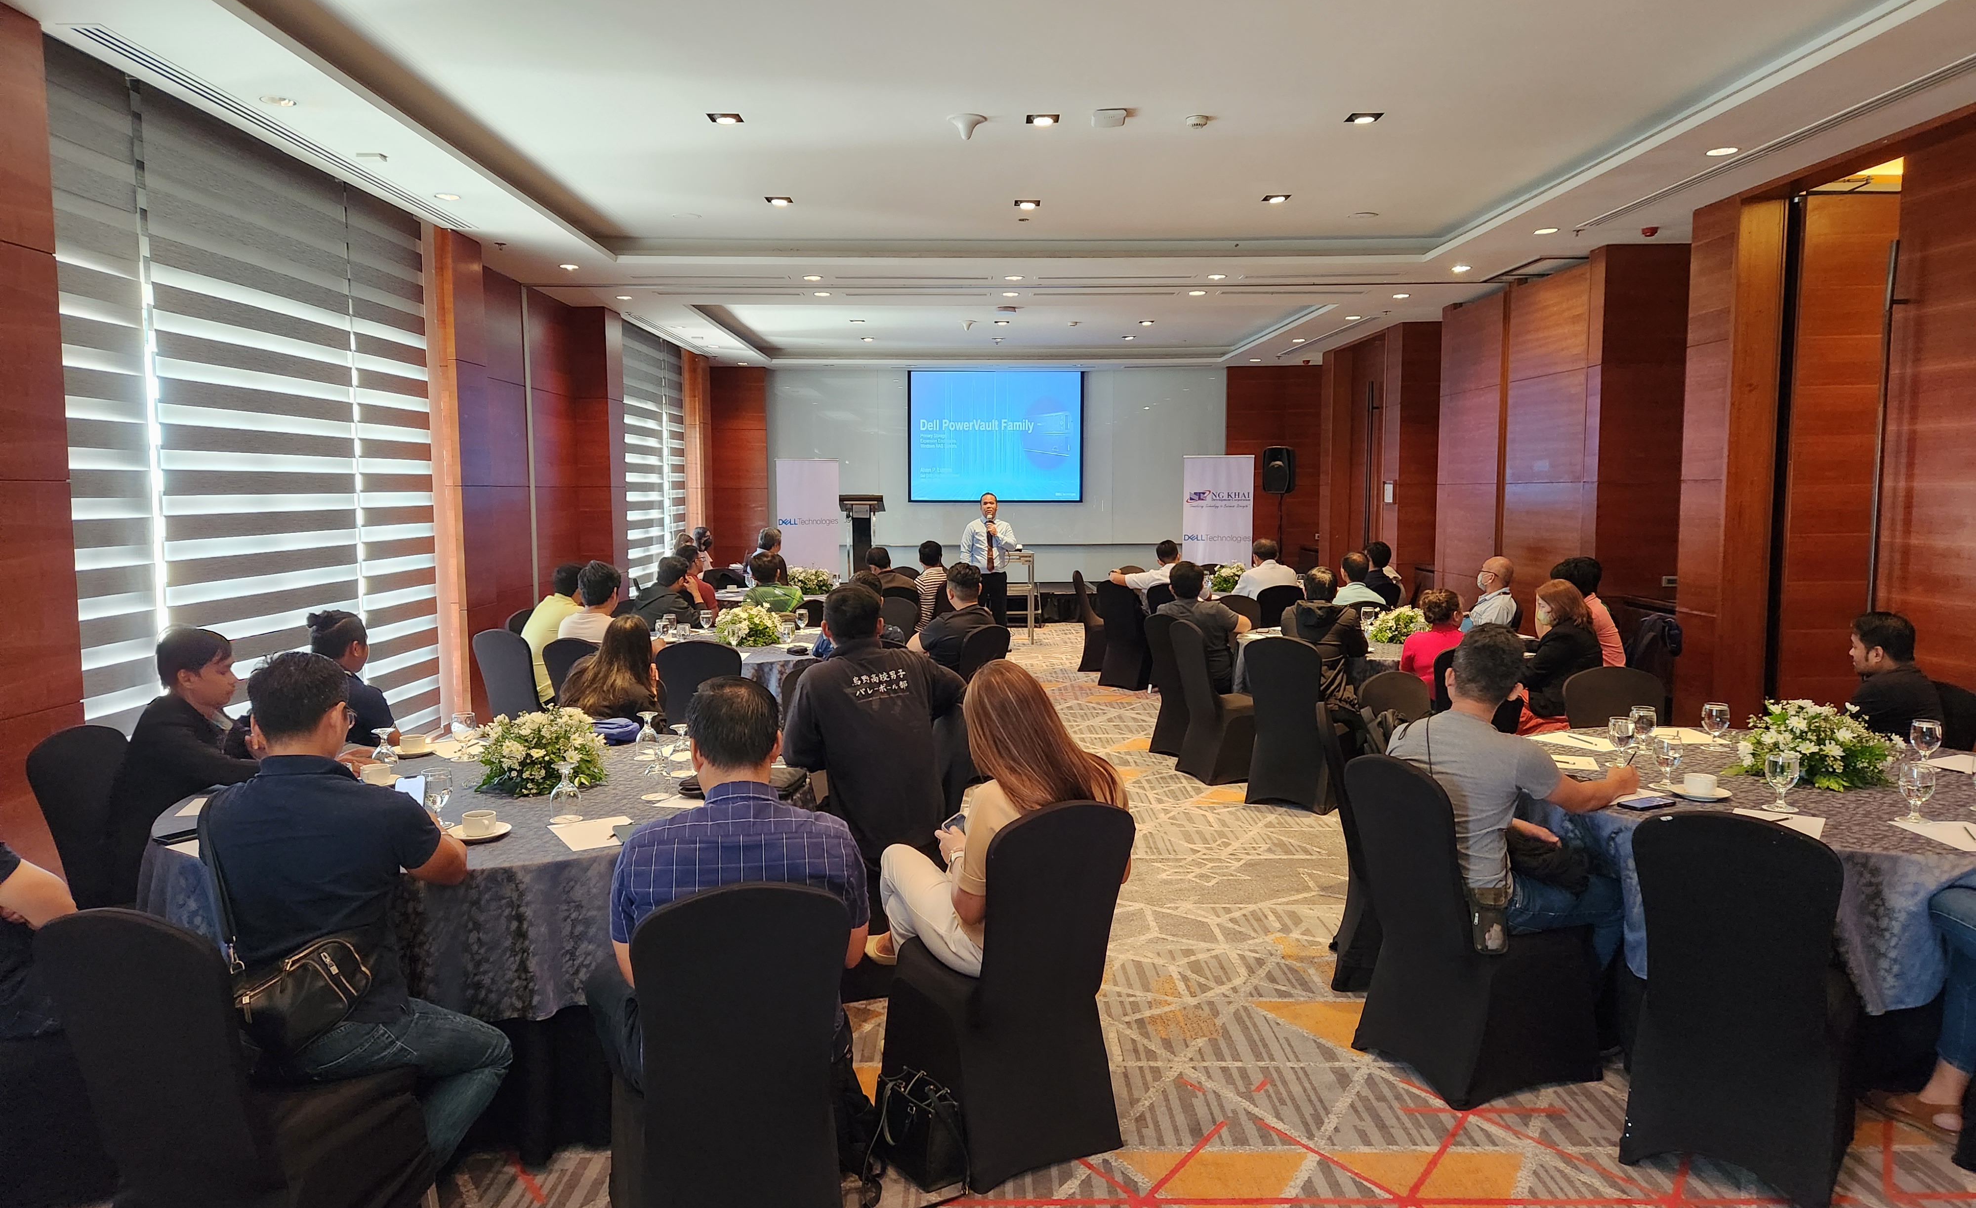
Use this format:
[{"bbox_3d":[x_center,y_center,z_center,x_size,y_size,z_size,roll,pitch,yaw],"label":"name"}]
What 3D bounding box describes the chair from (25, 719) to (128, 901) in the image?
[{"bbox_3d":[-2.667,0.859,4.199,0.550,0.930,0.440,0,5,6],"label":"chair"}]

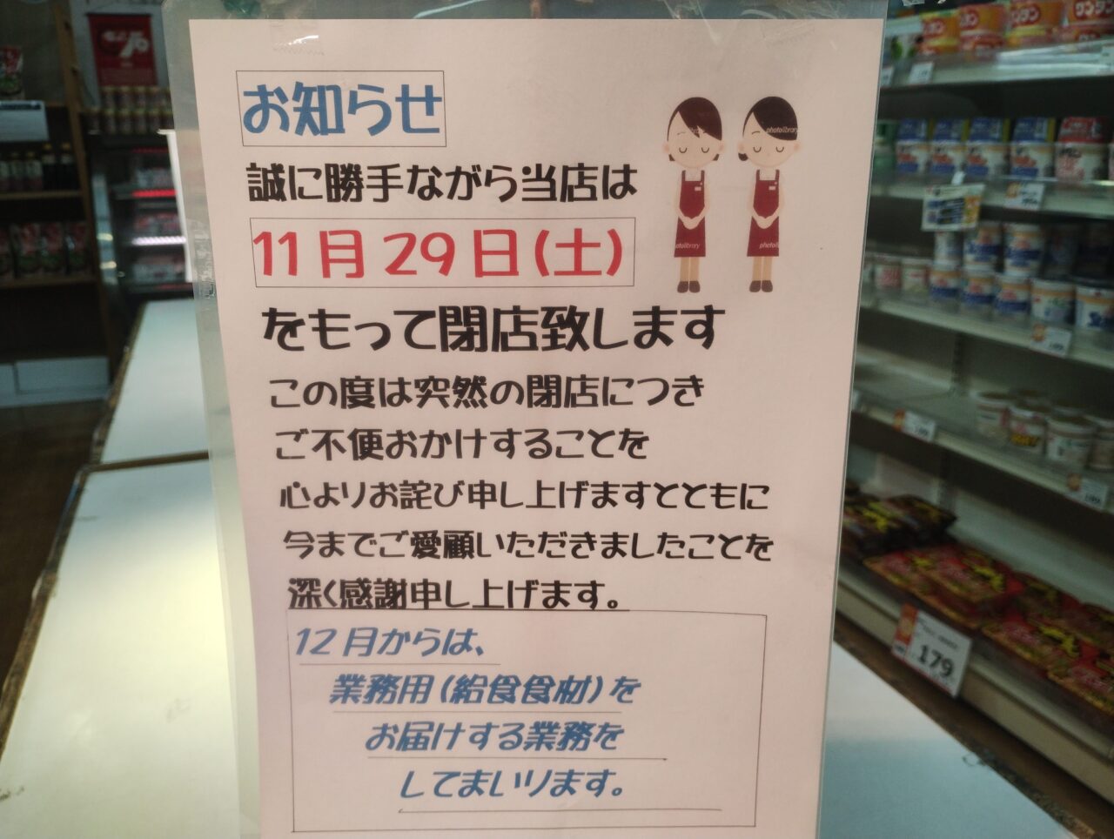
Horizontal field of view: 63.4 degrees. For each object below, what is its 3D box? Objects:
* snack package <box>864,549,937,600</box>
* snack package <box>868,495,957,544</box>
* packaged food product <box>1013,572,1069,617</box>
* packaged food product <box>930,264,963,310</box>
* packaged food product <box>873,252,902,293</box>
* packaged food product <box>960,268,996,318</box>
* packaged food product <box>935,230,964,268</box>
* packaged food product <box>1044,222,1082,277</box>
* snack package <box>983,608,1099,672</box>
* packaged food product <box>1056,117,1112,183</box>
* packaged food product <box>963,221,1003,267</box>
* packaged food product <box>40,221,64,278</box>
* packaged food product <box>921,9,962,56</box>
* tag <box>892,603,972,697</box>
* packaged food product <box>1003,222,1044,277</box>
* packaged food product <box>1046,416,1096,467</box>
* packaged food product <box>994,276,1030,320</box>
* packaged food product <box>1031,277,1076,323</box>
[{"bbox_3d":[0.911,0.412,2.324,0.155,0.058,0.176,-8,19,-22],"label":"snack package"},{"bbox_3d":[0.979,0.288,2.518,0.155,0.058,0.176,-8,19,-22],"label":"snack package"},{"bbox_3d":[1.121,0.443,2.188,0.148,0.060,0.172,-8,20,-22],"label":"packaged food product"},{"bbox_3d":[0.939,-0.318,2.174,0.096,0.107,0.096,-8,19,-22],"label":"packaged food product"},{"bbox_3d":[0.861,-0.373,2.346,0.096,0.107,0.096,-8,19,-22],"label":"packaged food product"},{"bbox_3d":[0.983,-0.299,2.099,0.084,0.107,0.084,-17,24,-41],"label":"packaged food product"},{"bbox_3d":[0.941,-0.428,2.155,0.084,0.107,0.084,-17,24,-41],"label":"packaged food product"},{"bbox_3d":[1.108,-0.376,2.006,0.084,0.107,0.084,-17,24,-41],"label":"packaged food product"},{"bbox_3d":[1.061,0.518,1.993,0.155,0.058,0.176,-8,19,-22],"label":"snack package"},{"bbox_3d":[1.062,-0.538,1.834,0.091,0.145,0.091,-13,22,-33],"label":"packaged food product"},{"bbox_3d":[0.972,-0.399,2.068,0.096,0.107,0.096,-8,19,-22],"label":"packaged food product"},{"bbox_3d":[-2.401,-0.808,4.288,0.115,0.250,0.060,-8,19,-22],"label":"packaged food product"},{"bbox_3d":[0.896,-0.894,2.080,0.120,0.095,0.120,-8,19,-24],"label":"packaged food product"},{"bbox_3d":[0.877,0.538,2.131,0.004,0.148,0.210,1,16,-25],"label":"tag"},{"bbox_3d":[1.009,-0.367,1.950,0.094,0.107,0.094,-8,19,-24],"label":"packaged food product"},{"bbox_3d":[1.102,0.055,1.949,0.091,0.100,0.091,-17,24,-41],"label":"packaged food product"},{"bbox_3d":[1.021,-0.272,2.016,0.084,0.107,0.084,-17,24,-41],"label":"packaged food product"},{"bbox_3d":[1.053,-0.239,1.921,0.096,0.107,0.096,-8,19,-22],"label":"packaged food product"}]

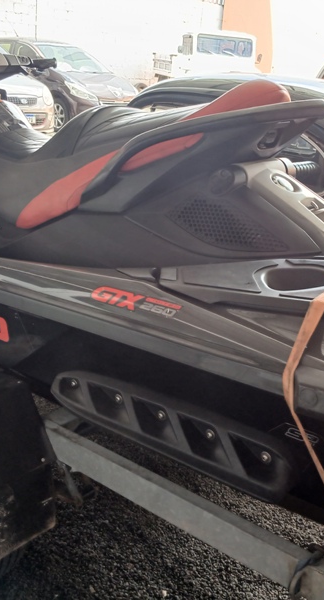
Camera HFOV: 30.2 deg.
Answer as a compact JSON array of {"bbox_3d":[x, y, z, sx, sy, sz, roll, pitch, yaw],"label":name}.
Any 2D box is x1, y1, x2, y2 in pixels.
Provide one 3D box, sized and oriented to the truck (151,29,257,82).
[{"bbox_3d":[1.084,-5.221,14.110,1.680,1.950,4.600,0,23,-15],"label":"truck"}]

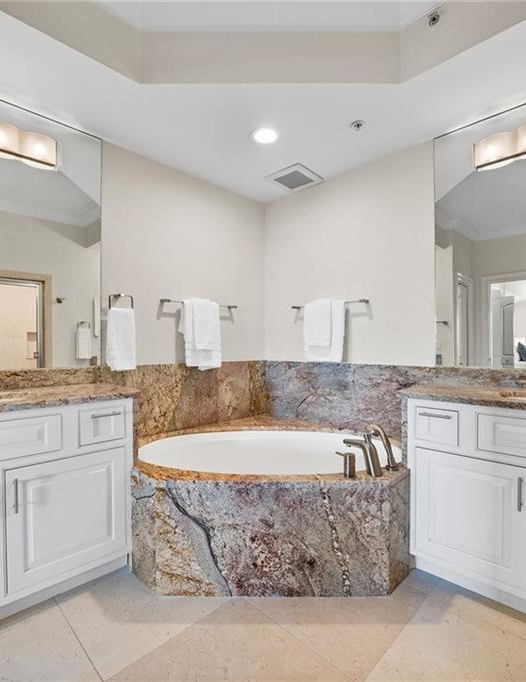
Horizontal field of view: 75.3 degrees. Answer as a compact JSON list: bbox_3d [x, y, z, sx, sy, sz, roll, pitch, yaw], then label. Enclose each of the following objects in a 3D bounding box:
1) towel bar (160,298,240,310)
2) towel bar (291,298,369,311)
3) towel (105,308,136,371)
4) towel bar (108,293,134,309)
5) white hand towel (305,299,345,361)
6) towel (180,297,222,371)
[{"bbox_3d":[-0.473,-0.274,2.595,0.620,0.030,0.090,1,-1,-43],"label":"towel bar"},{"bbox_3d":[0.506,-0.274,2.607,0.615,0.030,0.090,-1,-1,43],"label":"towel bar"},{"bbox_3d":[-0.903,-0.009,2.157,0.168,0.397,0.085,1,-1,-43],"label":"towel"},{"bbox_3d":[-0.916,-0.249,2.182,0.145,0.097,0.085,1,-1,-43],"label":"towel bar"},{"bbox_3d":[0.471,-0.077,2.589,0.300,0.472,0.100,-1,-1,43],"label":"white hand towel"},{"bbox_3d":[-0.464,-0.040,2.553,0.314,0.526,0.100,1,-1,-43],"label":"towel"}]

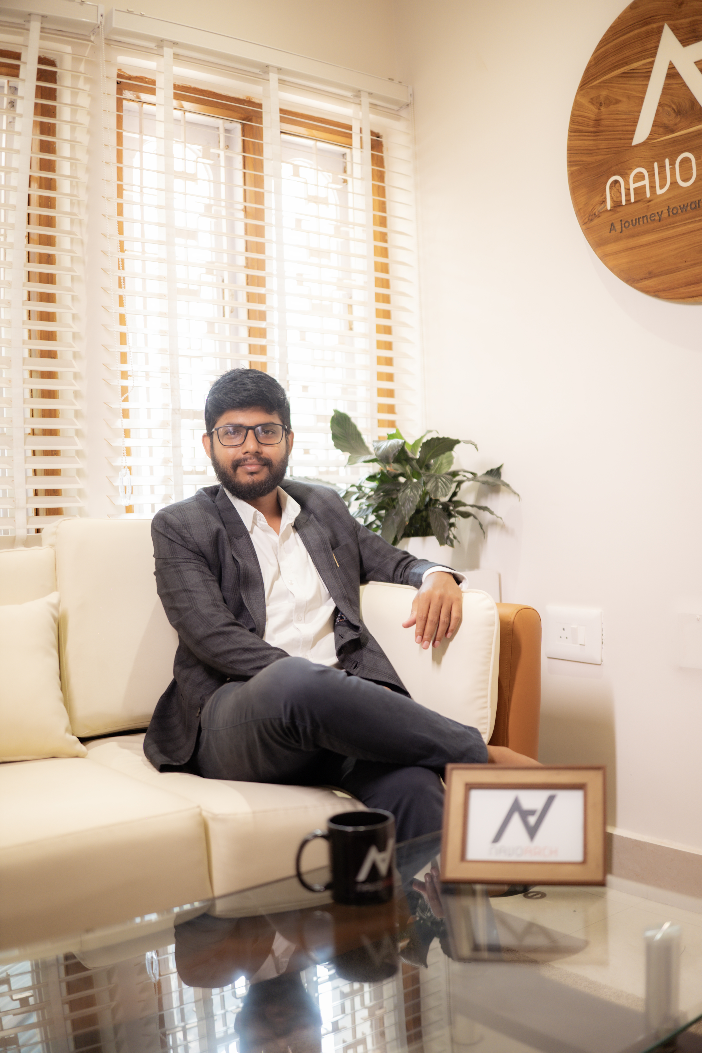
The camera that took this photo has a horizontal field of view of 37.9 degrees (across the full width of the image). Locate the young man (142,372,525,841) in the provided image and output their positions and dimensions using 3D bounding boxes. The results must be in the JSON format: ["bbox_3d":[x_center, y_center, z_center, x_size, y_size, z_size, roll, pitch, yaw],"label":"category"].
[{"bbox_3d":[-0.029,0.261,1.871,0.610,1.190,0.880,-2,0,-30],"label":"young man"}]

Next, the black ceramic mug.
[{"bbox_3d":[-0.005,0.399,1.231,0.118,0.096,0.080,-2,0,-12],"label":"black ceramic mug"}]

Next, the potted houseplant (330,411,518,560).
[{"bbox_3d":[0.151,-0.083,2.440,0.480,0.390,0.450,-2,0,0],"label":"potted houseplant"}]

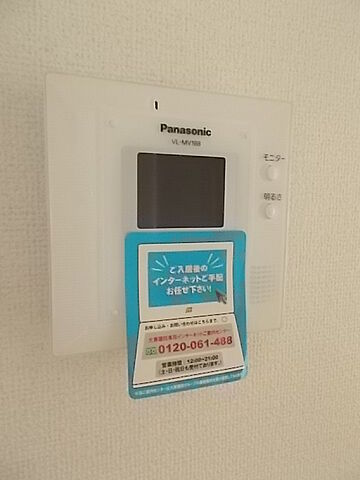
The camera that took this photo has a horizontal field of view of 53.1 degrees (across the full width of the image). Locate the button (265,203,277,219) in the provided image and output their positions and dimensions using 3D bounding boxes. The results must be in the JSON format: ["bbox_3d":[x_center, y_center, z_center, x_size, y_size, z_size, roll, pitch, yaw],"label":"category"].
[{"bbox_3d":[0.060,-0.019,0.240,0.009,0.010,0.004,-1,6,-18],"label":"button"}]

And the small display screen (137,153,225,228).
[{"bbox_3d":[0.001,-0.028,0.208,0.052,0.041,0.004,-1,7,-17],"label":"small display screen"}]

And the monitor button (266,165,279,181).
[{"bbox_3d":[0.061,-0.044,0.237,0.009,0.010,0.004,-1,6,-18],"label":"monitor button"}]

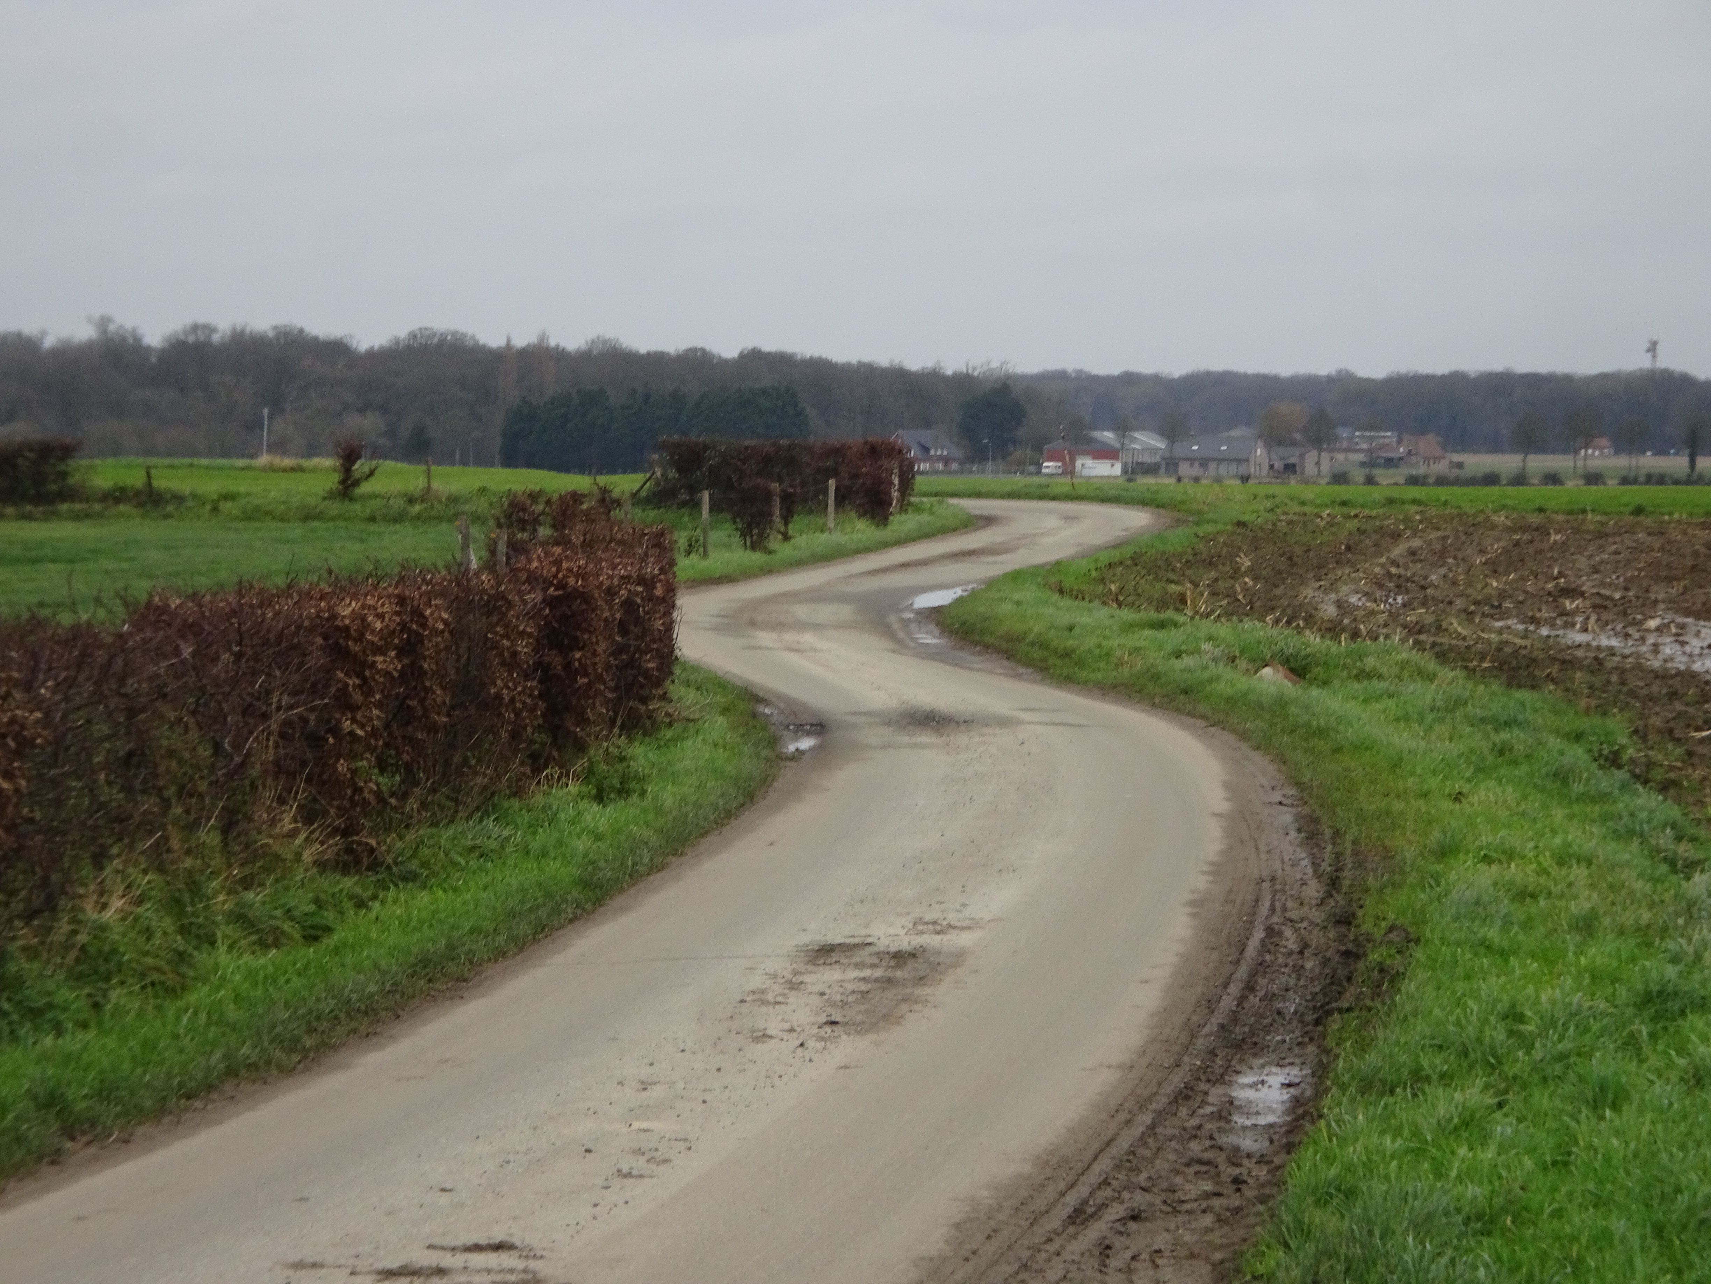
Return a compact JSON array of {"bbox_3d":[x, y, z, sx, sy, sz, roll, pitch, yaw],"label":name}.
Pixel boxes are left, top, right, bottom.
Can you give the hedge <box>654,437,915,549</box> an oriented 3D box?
[{"bbox_3d":[-1.581,-3.442,118.000,2.500,2.100,11.000,-1,2,-26],"label":"hedge"}]

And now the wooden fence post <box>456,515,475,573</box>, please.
[{"bbox_3d":[-4.591,-0.923,63.000,0.120,1.200,0.120,0,2,0],"label":"wooden fence post"}]

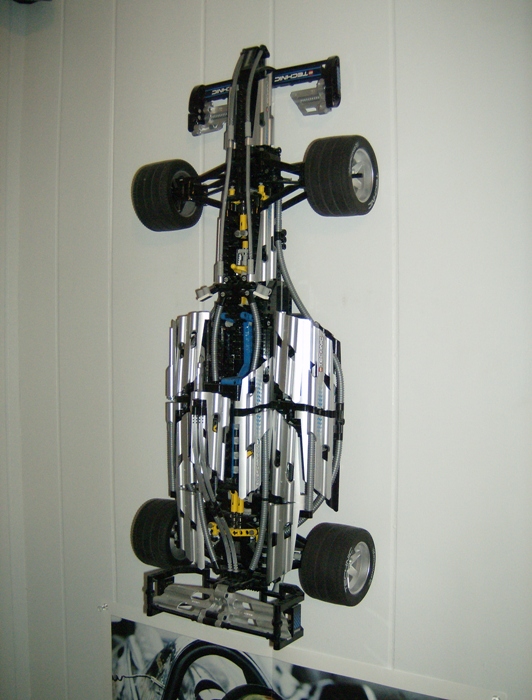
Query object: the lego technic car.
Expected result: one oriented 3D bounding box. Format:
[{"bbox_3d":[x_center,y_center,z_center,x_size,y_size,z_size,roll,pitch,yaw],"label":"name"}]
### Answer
[{"bbox_3d":[-0.037,-0.024,0.828,0.295,0.664,0.144,1,2,31],"label":"lego technic car"}]

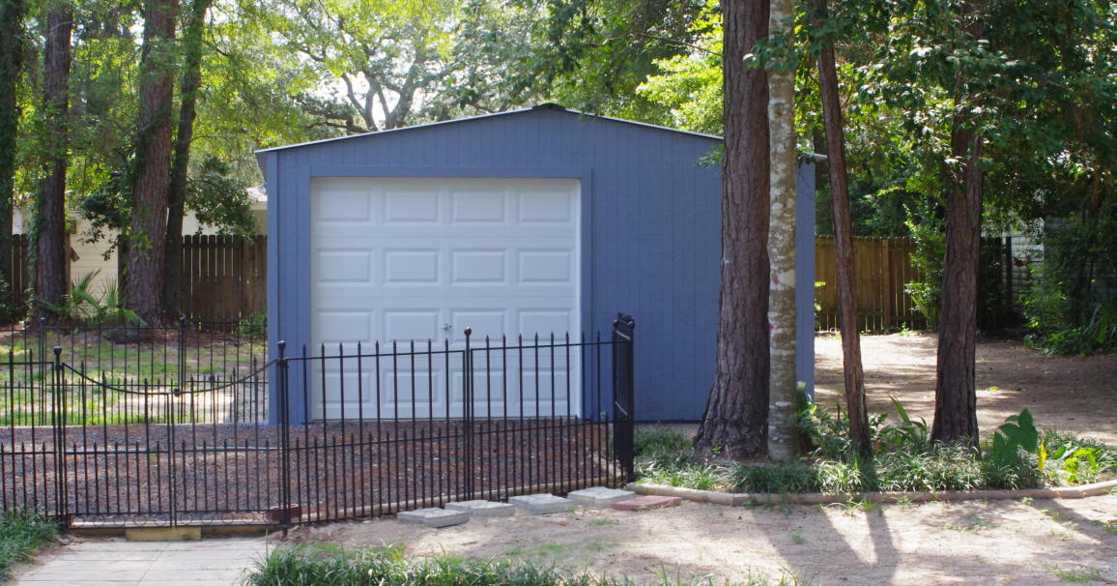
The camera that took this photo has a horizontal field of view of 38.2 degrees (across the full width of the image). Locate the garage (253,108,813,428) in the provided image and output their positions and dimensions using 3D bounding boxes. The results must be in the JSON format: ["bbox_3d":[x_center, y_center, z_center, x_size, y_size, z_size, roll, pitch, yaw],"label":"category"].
[{"bbox_3d":[-0.587,-0.342,17.460,5.171,2.869,6.300,0,1,-9],"label":"garage"}]

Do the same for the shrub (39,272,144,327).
[{"bbox_3d":[-7.955,0.140,27.500,1.680,0.960,1.400,0,1,0],"label":"shrub"}]

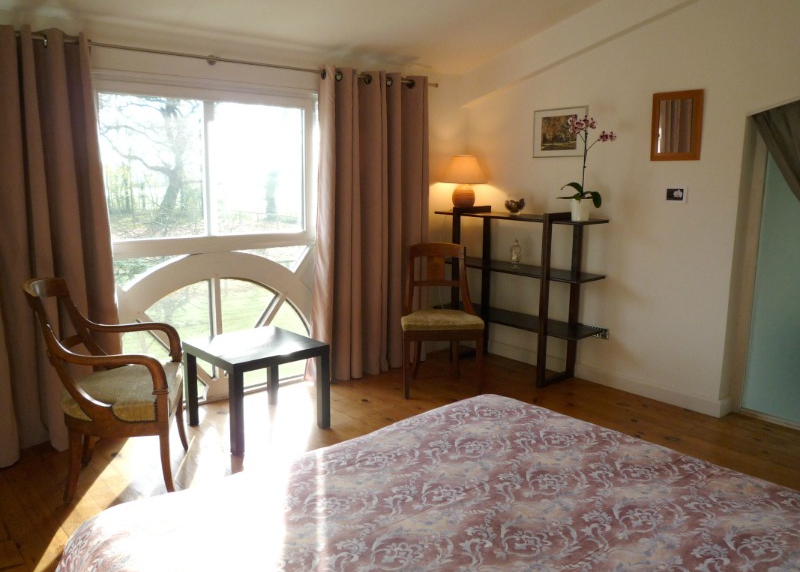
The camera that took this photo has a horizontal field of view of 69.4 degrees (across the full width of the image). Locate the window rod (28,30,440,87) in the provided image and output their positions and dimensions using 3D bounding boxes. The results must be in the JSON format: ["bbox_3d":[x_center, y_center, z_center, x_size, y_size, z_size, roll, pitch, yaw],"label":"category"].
[{"bbox_3d":[-0.882,-1.249,3.210,2.800,0.030,0.035,-6,11,-35],"label":"window rod"}]

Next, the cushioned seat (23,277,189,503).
[{"bbox_3d":[-1.204,0.405,2.456,0.530,0.890,0.520,-2,10,-16],"label":"cushioned seat"}]

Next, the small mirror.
[{"bbox_3d":[1.550,-0.894,3.242,0.025,0.373,0.277,-8,12,-40],"label":"small mirror"}]

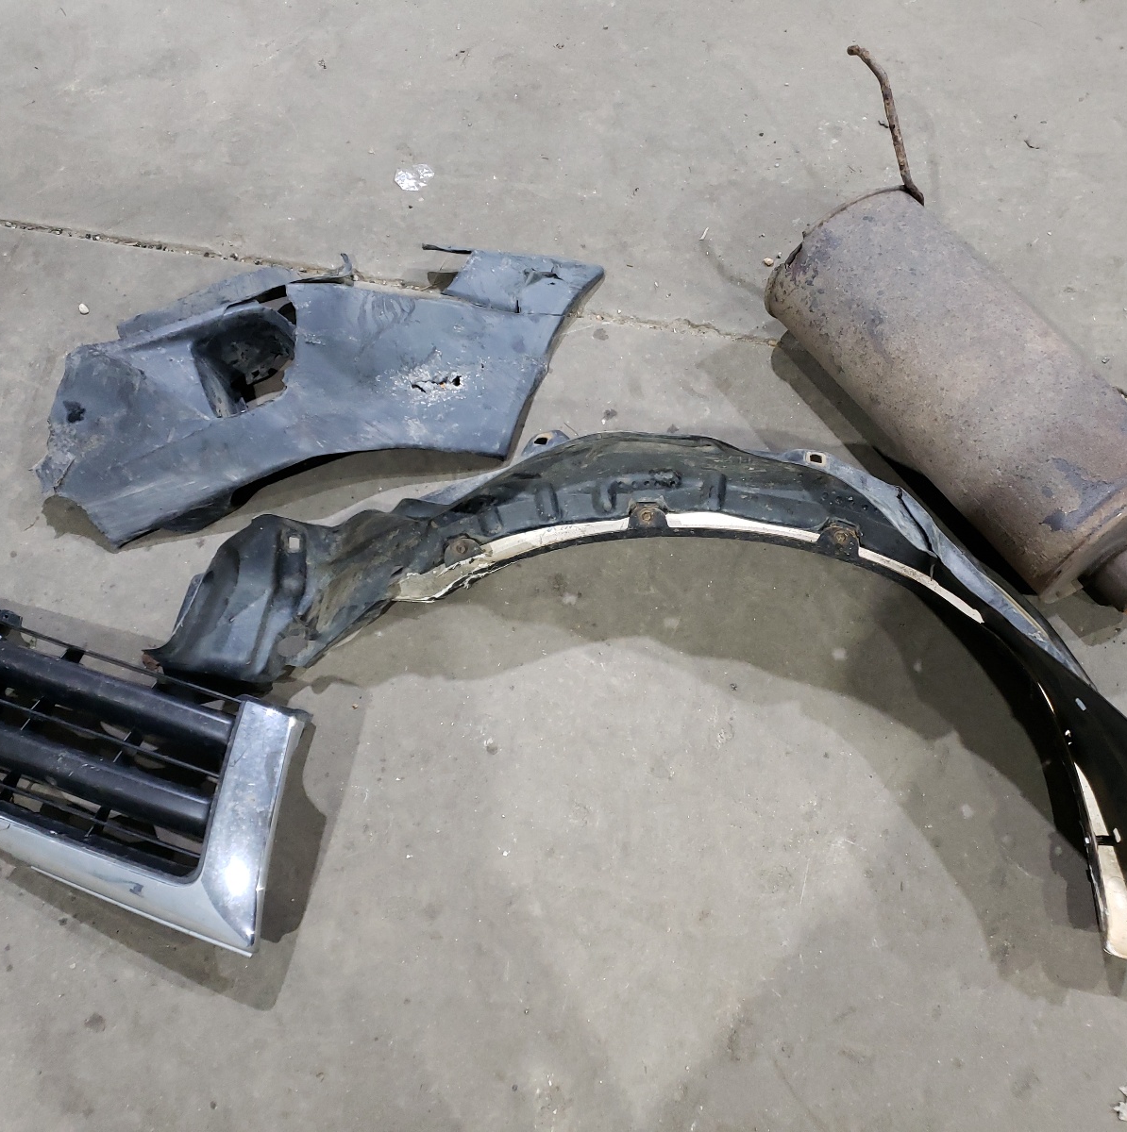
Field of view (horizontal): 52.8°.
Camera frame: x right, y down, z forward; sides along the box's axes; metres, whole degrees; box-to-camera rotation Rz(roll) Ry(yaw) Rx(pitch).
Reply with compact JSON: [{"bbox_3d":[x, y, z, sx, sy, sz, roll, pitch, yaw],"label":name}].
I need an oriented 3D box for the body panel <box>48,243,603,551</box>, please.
[{"bbox_3d":[-0.306,-0.270,1.505,0.780,0.130,0.430,-8,58,-5],"label":"body panel"}]

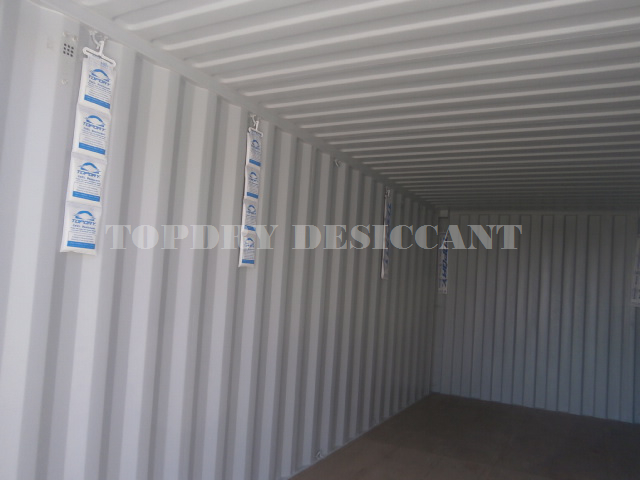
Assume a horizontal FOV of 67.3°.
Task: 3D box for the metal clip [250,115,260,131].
[{"bbox_3d":[-0.396,-0.723,2.967,0.030,0.089,0.094,1,-4,30],"label":"metal clip"}]

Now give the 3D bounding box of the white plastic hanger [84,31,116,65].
[{"bbox_3d":[-0.926,-0.814,2.033,0.030,0.112,0.149,1,-4,30],"label":"white plastic hanger"}]

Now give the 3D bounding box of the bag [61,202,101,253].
[{"bbox_3d":[-0.978,-0.043,1.976,0.030,0.203,0.150,1,-4,30],"label":"bag"}]

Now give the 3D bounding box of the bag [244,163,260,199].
[{"bbox_3d":[-0.415,-0.343,2.951,0.030,0.205,0.140,1,-4,30],"label":"bag"}]

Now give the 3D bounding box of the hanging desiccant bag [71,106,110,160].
[{"bbox_3d":[-0.950,-0.446,2.007,0.030,0.201,0.151,1,-4,30],"label":"hanging desiccant bag"}]

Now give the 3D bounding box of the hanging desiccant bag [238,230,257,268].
[{"bbox_3d":[-0.439,0.059,2.928,0.030,0.208,0.138,1,-4,30],"label":"hanging desiccant bag"}]

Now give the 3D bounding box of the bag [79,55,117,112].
[{"bbox_3d":[-0.936,-0.649,2.023,0.030,0.208,0.150,1,-4,30],"label":"bag"}]

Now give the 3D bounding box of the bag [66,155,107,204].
[{"bbox_3d":[-0.963,-0.245,1.993,0.030,0.200,0.151,1,-4,30],"label":"bag"}]

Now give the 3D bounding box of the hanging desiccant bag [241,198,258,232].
[{"bbox_3d":[-0.426,-0.142,2.940,0.030,0.201,0.138,1,-4,30],"label":"hanging desiccant bag"}]

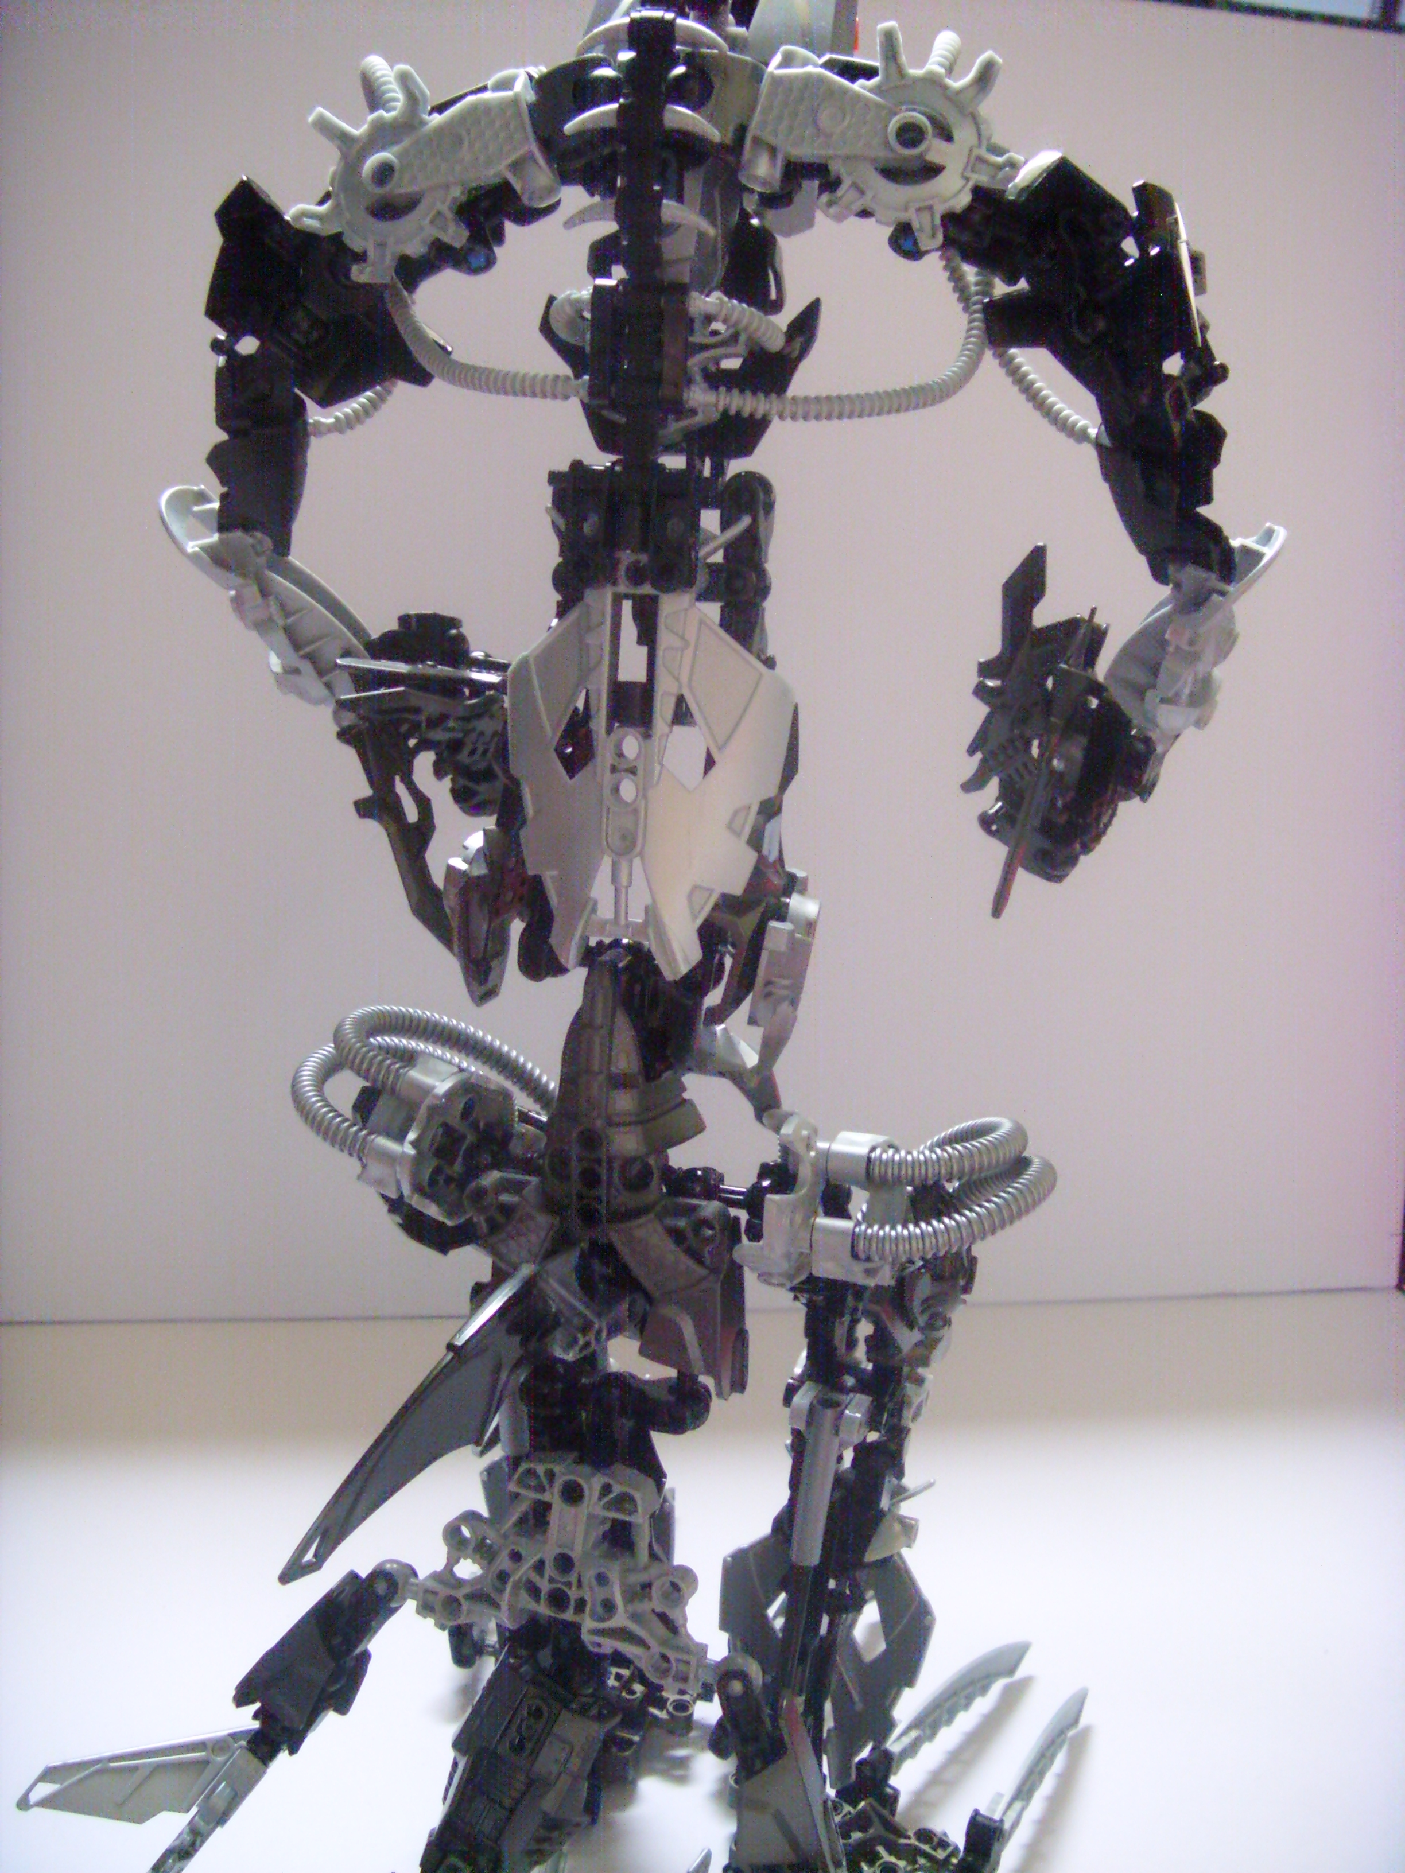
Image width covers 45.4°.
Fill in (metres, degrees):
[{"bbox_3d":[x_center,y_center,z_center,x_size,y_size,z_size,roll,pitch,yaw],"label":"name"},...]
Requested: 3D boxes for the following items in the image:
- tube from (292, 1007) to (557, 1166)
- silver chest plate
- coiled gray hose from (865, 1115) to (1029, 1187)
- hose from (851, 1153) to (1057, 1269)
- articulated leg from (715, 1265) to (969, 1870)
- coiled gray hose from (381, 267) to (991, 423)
[{"bbox_3d":[-0.059,0.029,0.372,0.053,0.029,0.062,3,6,10],"label":"tube"},{"bbox_3d":[-0.009,-0.030,0.324,0.056,0.075,0.023,3,6,10],"label":"silver chest plate"},{"bbox_3d":[0.052,0.048,0.367,0.039,0.016,0.055,3,6,10],"label":"coiled gray hose"},{"bbox_3d":[0.053,0.061,0.368,0.046,0.021,0.058,3,6,10],"label":"hose"},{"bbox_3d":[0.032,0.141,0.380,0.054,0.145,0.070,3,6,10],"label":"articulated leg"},{"bbox_3d":[-0.004,-0.116,0.330,0.119,0.027,0.028,3,6,10],"label":"coiled gray hose"}]

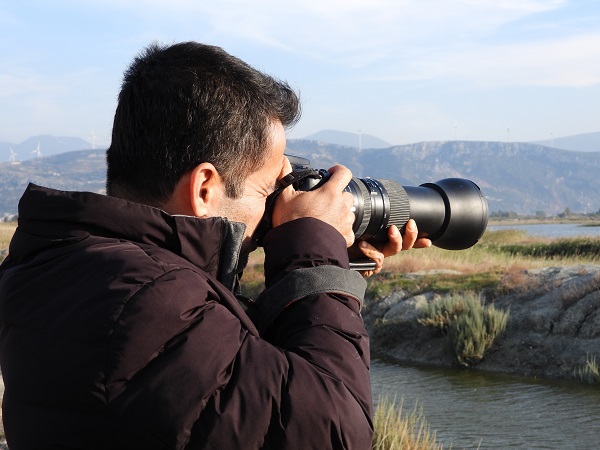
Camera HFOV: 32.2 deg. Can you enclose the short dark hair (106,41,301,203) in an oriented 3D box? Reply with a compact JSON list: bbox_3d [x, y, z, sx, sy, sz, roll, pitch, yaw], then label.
[{"bbox_3d":[-0.109,-0.108,1.180,0.210,0.188,0.172,12,-4,-22],"label":"short dark hair"}]

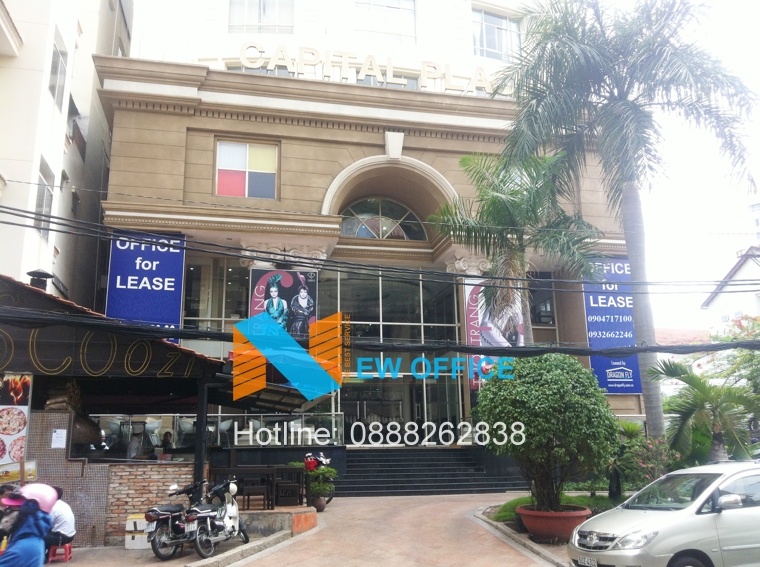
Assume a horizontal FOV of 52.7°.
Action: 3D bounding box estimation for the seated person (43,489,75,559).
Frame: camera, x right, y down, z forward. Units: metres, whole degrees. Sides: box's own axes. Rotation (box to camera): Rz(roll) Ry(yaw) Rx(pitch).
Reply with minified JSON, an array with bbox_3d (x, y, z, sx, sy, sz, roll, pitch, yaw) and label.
[{"bbox_3d":[-5.160,3.833,12.238,0.620,1.170,0.480,-1,-14,0],"label":"seated person"}]

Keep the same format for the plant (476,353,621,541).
[{"bbox_3d":[2.629,2.622,12.338,2.271,2.879,2.202,-1,-14,0],"label":"plant"}]

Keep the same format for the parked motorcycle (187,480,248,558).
[{"bbox_3d":[-2.586,3.887,12.783,0.680,1.080,1.870,-6,-15,20],"label":"parked motorcycle"}]

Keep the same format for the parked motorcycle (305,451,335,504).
[{"bbox_3d":[-1.649,4.499,17.524,1.870,1.100,0.680,-14,-19,43],"label":"parked motorcycle"}]

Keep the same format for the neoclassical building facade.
[{"bbox_3d":[-0.029,-0.569,25.053,17.516,11.547,3.000,2,-14,-13],"label":"neoclassical building facade"}]

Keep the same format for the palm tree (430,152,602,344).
[{"bbox_3d":[3.548,0.936,19.037,4.400,8.800,4.400,-1,-14,0],"label":"palm tree"}]

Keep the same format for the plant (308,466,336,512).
[{"bbox_3d":[-1.233,4.344,16.314,0.580,0.970,0.580,-1,-14,0],"label":"plant"}]

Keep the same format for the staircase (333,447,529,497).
[{"bbox_3d":[1.236,5.850,24.011,6.400,1.420,2.800,2,-14,-13],"label":"staircase"}]

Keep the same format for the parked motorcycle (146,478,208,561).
[{"bbox_3d":[-3.214,3.900,12.776,0.680,1.080,1.870,-7,-15,22],"label":"parked motorcycle"}]

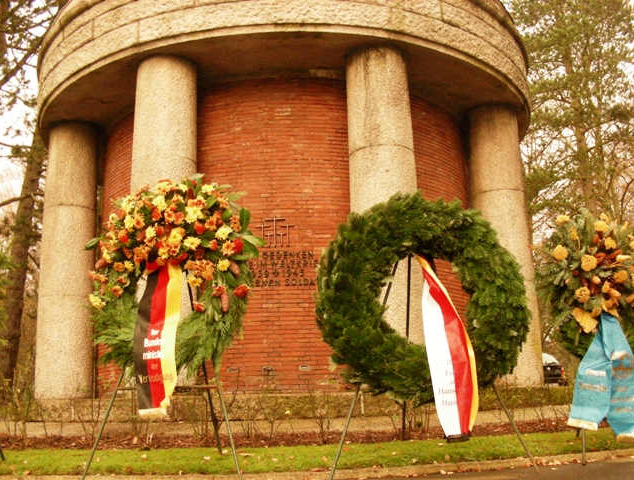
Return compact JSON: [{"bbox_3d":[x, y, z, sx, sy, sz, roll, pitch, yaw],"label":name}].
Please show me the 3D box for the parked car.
[{"bbox_3d":[10.248,5.921,32.000,1.740,1.470,4.250,-5,-12,15],"label":"parked car"}]

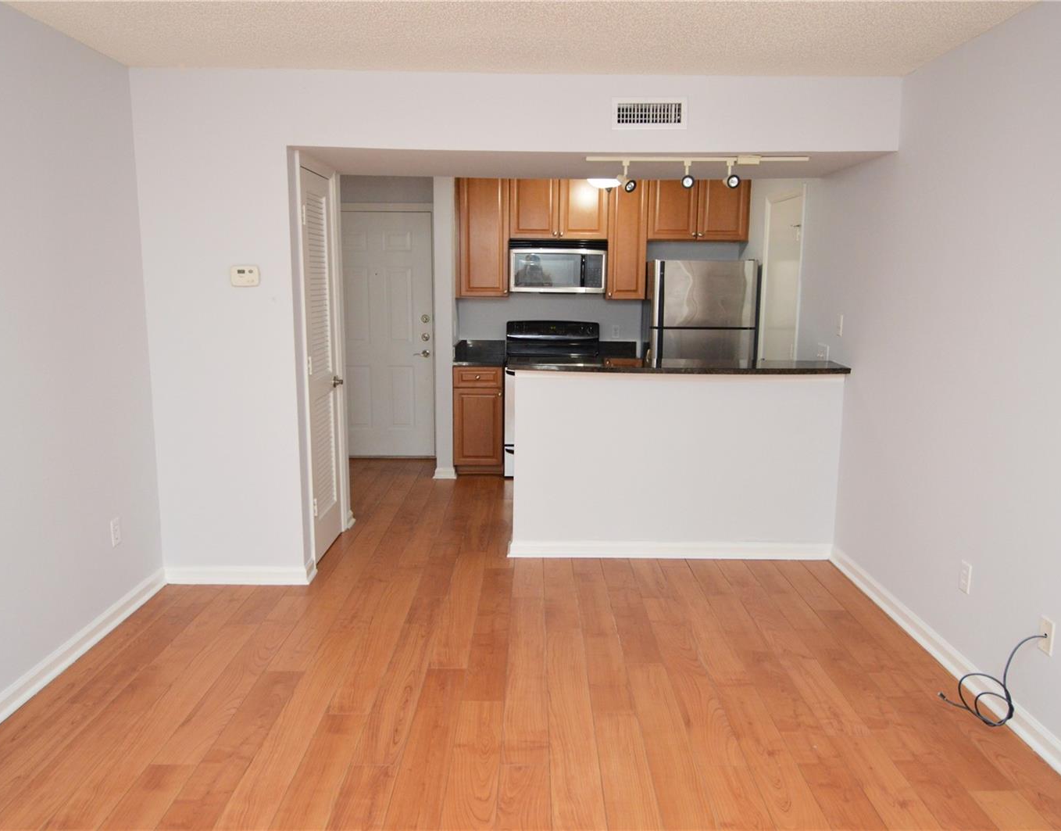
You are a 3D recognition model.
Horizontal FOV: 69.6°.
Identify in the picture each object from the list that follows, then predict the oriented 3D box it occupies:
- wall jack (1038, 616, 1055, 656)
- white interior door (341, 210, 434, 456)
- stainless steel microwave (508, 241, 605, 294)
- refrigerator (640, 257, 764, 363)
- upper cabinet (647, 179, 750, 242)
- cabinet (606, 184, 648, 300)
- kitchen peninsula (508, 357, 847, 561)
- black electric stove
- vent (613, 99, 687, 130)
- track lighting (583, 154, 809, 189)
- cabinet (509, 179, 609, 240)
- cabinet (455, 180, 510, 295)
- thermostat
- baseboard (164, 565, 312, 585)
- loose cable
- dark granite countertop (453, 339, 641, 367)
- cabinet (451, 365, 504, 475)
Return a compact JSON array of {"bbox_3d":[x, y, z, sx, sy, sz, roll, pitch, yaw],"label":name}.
[{"bbox_3d":[1.653,0.706,2.442,0.008,0.114,0.070,0,10,0],"label":"wall jack"},{"bbox_3d":[-1.256,-0.640,6.362,0.912,2.035,0.045,1,10,0],"label":"white interior door"},{"bbox_3d":[0.218,-1.183,6.092,0.759,0.407,0.380,0,10,0],"label":"stainless steel microwave"},{"bbox_3d":[1.258,-0.357,5.991,0.763,1.658,0.730,1,10,0],"label":"refrigerator"},{"bbox_3d":[1.308,-1.655,6.044,0.784,0.560,0.320,0,10,0],"label":"upper cabinet"},{"bbox_3d":[0.758,-1.440,6.080,0.312,1.020,0.320,0,10,0],"label":"cabinet"},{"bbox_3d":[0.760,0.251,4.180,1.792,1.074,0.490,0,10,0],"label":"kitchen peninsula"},{"bbox_3d":[0.189,-0.145,6.081,0.757,1.190,0.670,1,10,0],"label":"black electric stove"},{"bbox_3d":[0.537,-1.351,3.421,0.335,0.135,0.022,1,10,0],"label":"vent"},{"bbox_3d":[0.791,-1.145,3.616,1.045,0.165,0.120,1,10,0],"label":"track lighting"},{"bbox_3d":[0.223,-1.668,6.039,0.759,0.560,0.320,0,10,0],"label":"cabinet"},{"bbox_3d":[-0.367,-1.463,6.022,0.405,1.040,0.335,1,10,0],"label":"cabinet"},{"bbox_3d":[-1.322,-0.645,3.544,0.138,0.100,0.030,0,10,0],"label":"thermostat"},{"bbox_3d":[-1.456,0.794,3.798,0.710,0.096,0.018,1,10,0],"label":"baseboard"},{"bbox_3d":[1.579,0.871,2.622,0.130,0.400,0.340,1,10,0],"label":"loose cable"},{"bbox_3d":[0.152,-0.484,6.027,1.470,0.147,0.660,1,10,0],"label":"dark granite countertop"},{"bbox_3d":[-0.400,0.003,6.172,0.381,0.866,0.603,0,10,0],"label":"cabinet"}]

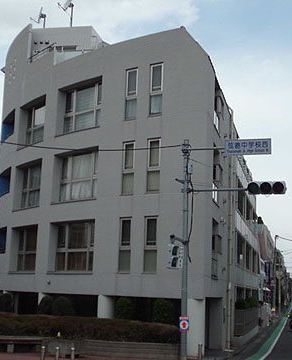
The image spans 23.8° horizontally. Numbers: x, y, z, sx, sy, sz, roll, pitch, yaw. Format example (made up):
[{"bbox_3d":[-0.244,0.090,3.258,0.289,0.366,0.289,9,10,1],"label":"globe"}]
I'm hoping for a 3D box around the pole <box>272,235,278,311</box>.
[{"bbox_3d":[13.636,9.898,73.000,0.350,8.300,0.350,0,-9,12],"label":"pole"}]

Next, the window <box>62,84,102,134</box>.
[{"bbox_3d":[-2.835,-3.147,30.526,0.250,2.109,2.971,10,-12,-42],"label":"window"}]

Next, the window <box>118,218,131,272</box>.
[{"bbox_3d":[-0.788,2.513,26.698,0.524,2.112,0.120,-4,-11,34],"label":"window"}]

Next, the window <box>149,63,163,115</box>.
[{"bbox_3d":[0.393,-3.546,27.083,0.580,2.124,0.120,-4,-11,34],"label":"window"}]

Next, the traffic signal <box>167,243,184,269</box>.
[{"bbox_3d":[0.958,2.481,22.601,0.340,0.800,0.500,-5,-12,36],"label":"traffic signal"}]

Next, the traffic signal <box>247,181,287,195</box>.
[{"bbox_3d":[3.987,0.254,22.880,1.250,0.450,0.420,-1,-10,17],"label":"traffic signal"}]

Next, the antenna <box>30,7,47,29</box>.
[{"bbox_3d":[-5.582,-8.464,36.069,0.620,1.050,0.720,4,-10,-14],"label":"antenna"}]

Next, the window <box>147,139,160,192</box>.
[{"bbox_3d":[0.342,-0.579,27.165,0.606,2.149,0.160,-4,-11,33],"label":"window"}]

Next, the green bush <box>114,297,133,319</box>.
[{"bbox_3d":[-0.883,5.138,26.393,0.750,1.350,0.750,2,-9,0],"label":"green bush"}]

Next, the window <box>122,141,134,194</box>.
[{"bbox_3d":[-0.670,-0.479,27.818,0.570,2.171,0.160,-4,-11,33],"label":"window"}]

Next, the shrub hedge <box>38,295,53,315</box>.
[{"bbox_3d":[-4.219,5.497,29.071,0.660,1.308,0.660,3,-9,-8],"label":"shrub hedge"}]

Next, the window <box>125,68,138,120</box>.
[{"bbox_3d":[-0.584,-3.409,27.668,0.568,2.140,0.120,-4,-11,34],"label":"window"}]

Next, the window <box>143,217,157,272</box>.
[{"bbox_3d":[0.221,2.473,26.684,0.585,2.163,0.160,-4,-11,33],"label":"window"}]

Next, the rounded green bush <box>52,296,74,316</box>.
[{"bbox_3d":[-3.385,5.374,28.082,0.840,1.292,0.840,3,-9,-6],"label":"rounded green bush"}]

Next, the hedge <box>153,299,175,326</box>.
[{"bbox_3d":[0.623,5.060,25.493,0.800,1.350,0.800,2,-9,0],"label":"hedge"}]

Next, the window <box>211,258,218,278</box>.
[{"bbox_3d":[2.722,3.531,27.442,0.120,0.786,2.151,0,-9,12],"label":"window"}]

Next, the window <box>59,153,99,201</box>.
[{"bbox_3d":[-2.954,-0.124,30.056,0.250,2.124,2.971,10,-12,-42],"label":"window"}]

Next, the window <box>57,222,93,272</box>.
[{"bbox_3d":[-2.932,2.838,29.264,0.150,2.074,2.813,11,-13,-43],"label":"window"}]

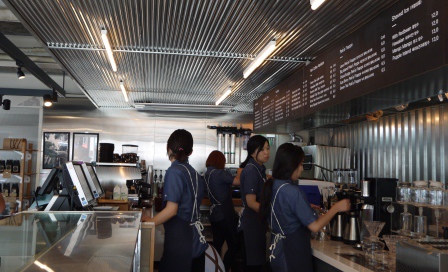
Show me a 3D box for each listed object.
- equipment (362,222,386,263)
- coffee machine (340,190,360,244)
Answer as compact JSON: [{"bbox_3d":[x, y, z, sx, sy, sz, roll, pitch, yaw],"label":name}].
[{"bbox_3d":[0.823,0.586,2.420,0.125,0.225,0.125,2,-5,-9],"label":"equipment"},{"bbox_3d":[0.899,0.564,3.120,0.170,0.380,0.160,4,-6,-28],"label":"coffee machine"}]

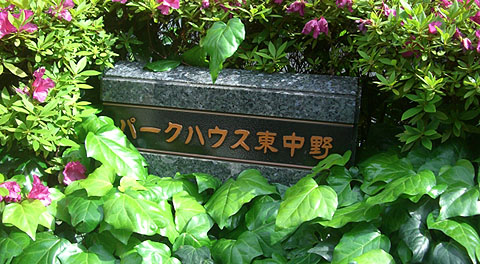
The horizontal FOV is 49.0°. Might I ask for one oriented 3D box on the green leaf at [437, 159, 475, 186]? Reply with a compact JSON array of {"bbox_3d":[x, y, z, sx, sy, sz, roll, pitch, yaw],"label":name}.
[{"bbox_3d":[0.510,0.099,1.248,0.086,0.030,0.096,14,54,10],"label":"green leaf"}]

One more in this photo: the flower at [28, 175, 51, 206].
[{"bbox_3d":[-0.514,0.150,1.350,0.055,0.075,0.050,-15,15,-22],"label":"flower"}]

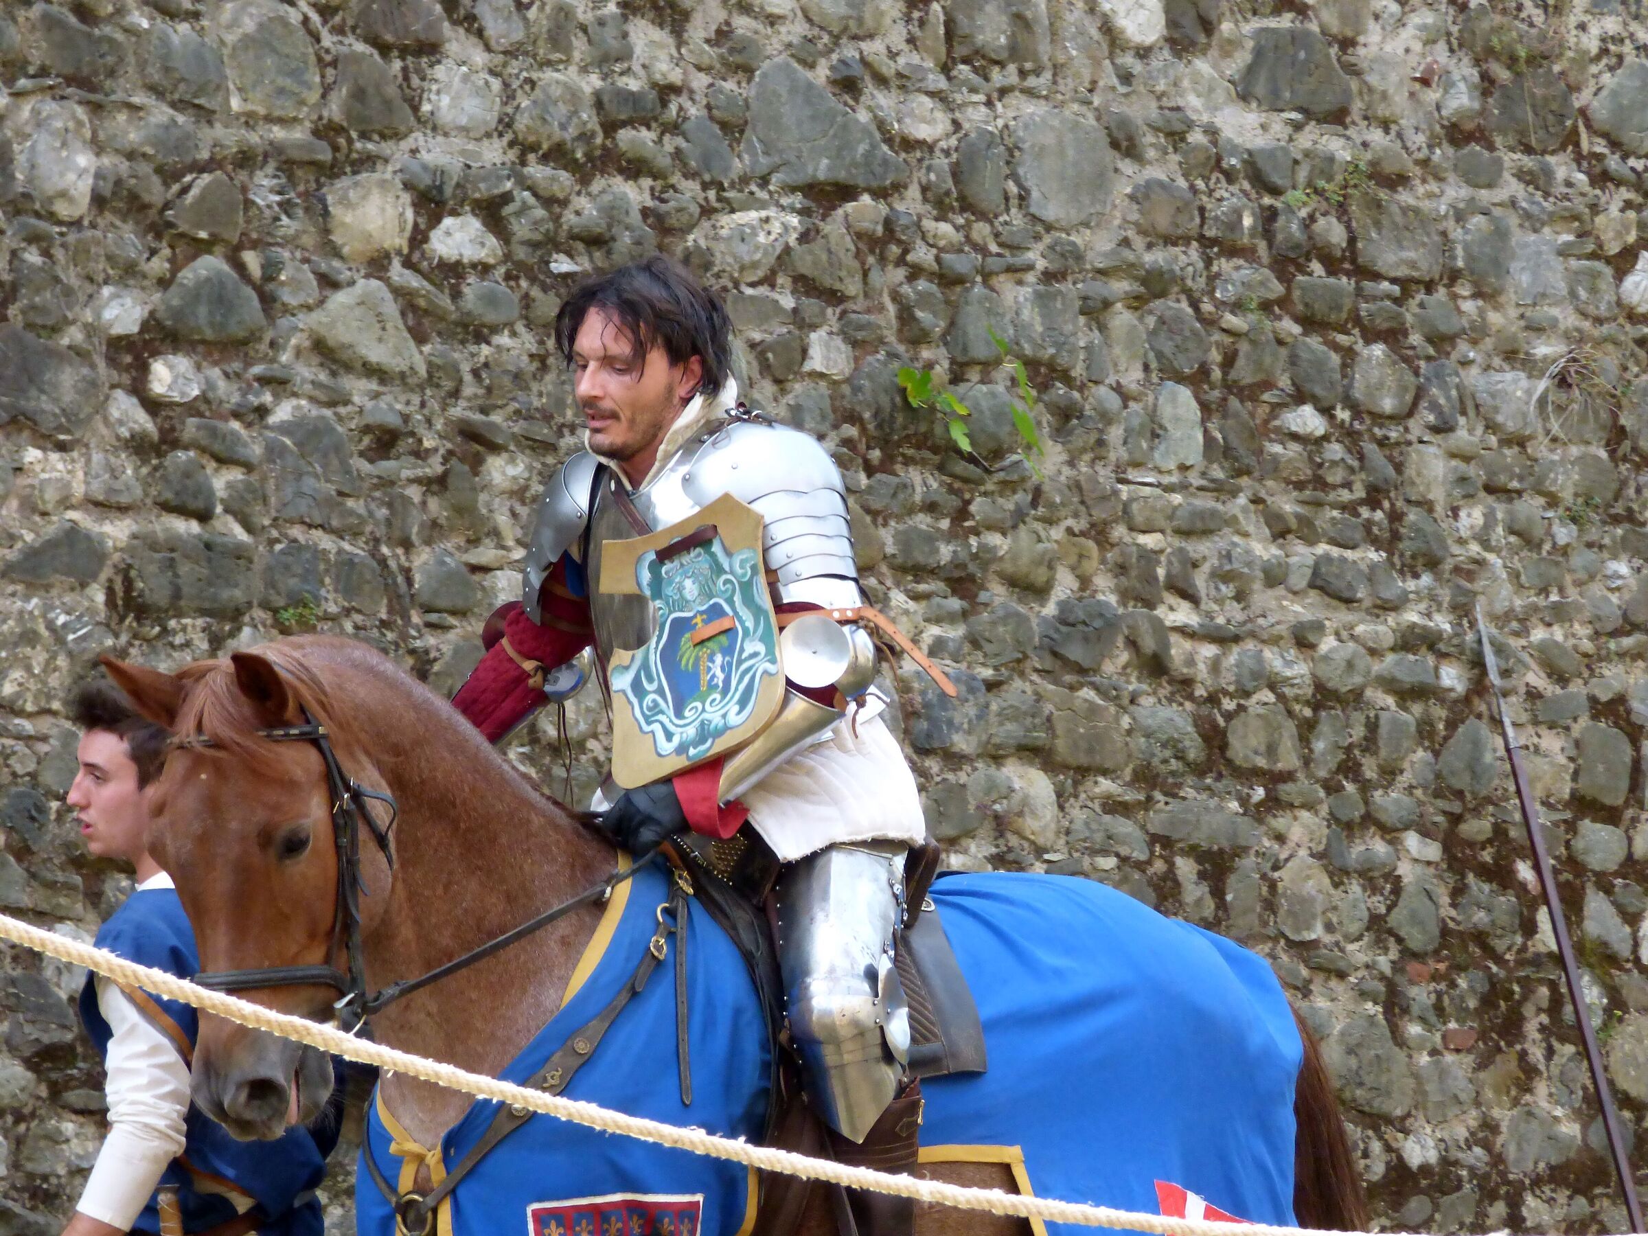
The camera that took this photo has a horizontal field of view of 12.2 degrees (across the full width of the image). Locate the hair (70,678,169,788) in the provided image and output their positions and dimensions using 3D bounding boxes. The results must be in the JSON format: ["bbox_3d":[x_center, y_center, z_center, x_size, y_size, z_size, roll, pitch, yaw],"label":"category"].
[{"bbox_3d":[-0.881,0.160,10.000,0.210,0.170,0.175,0,0,-10],"label":"hair"}]

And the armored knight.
[{"bbox_3d":[-0.137,0.250,9.500,0.770,1.400,0.720,0,0,44],"label":"armored knight"}]

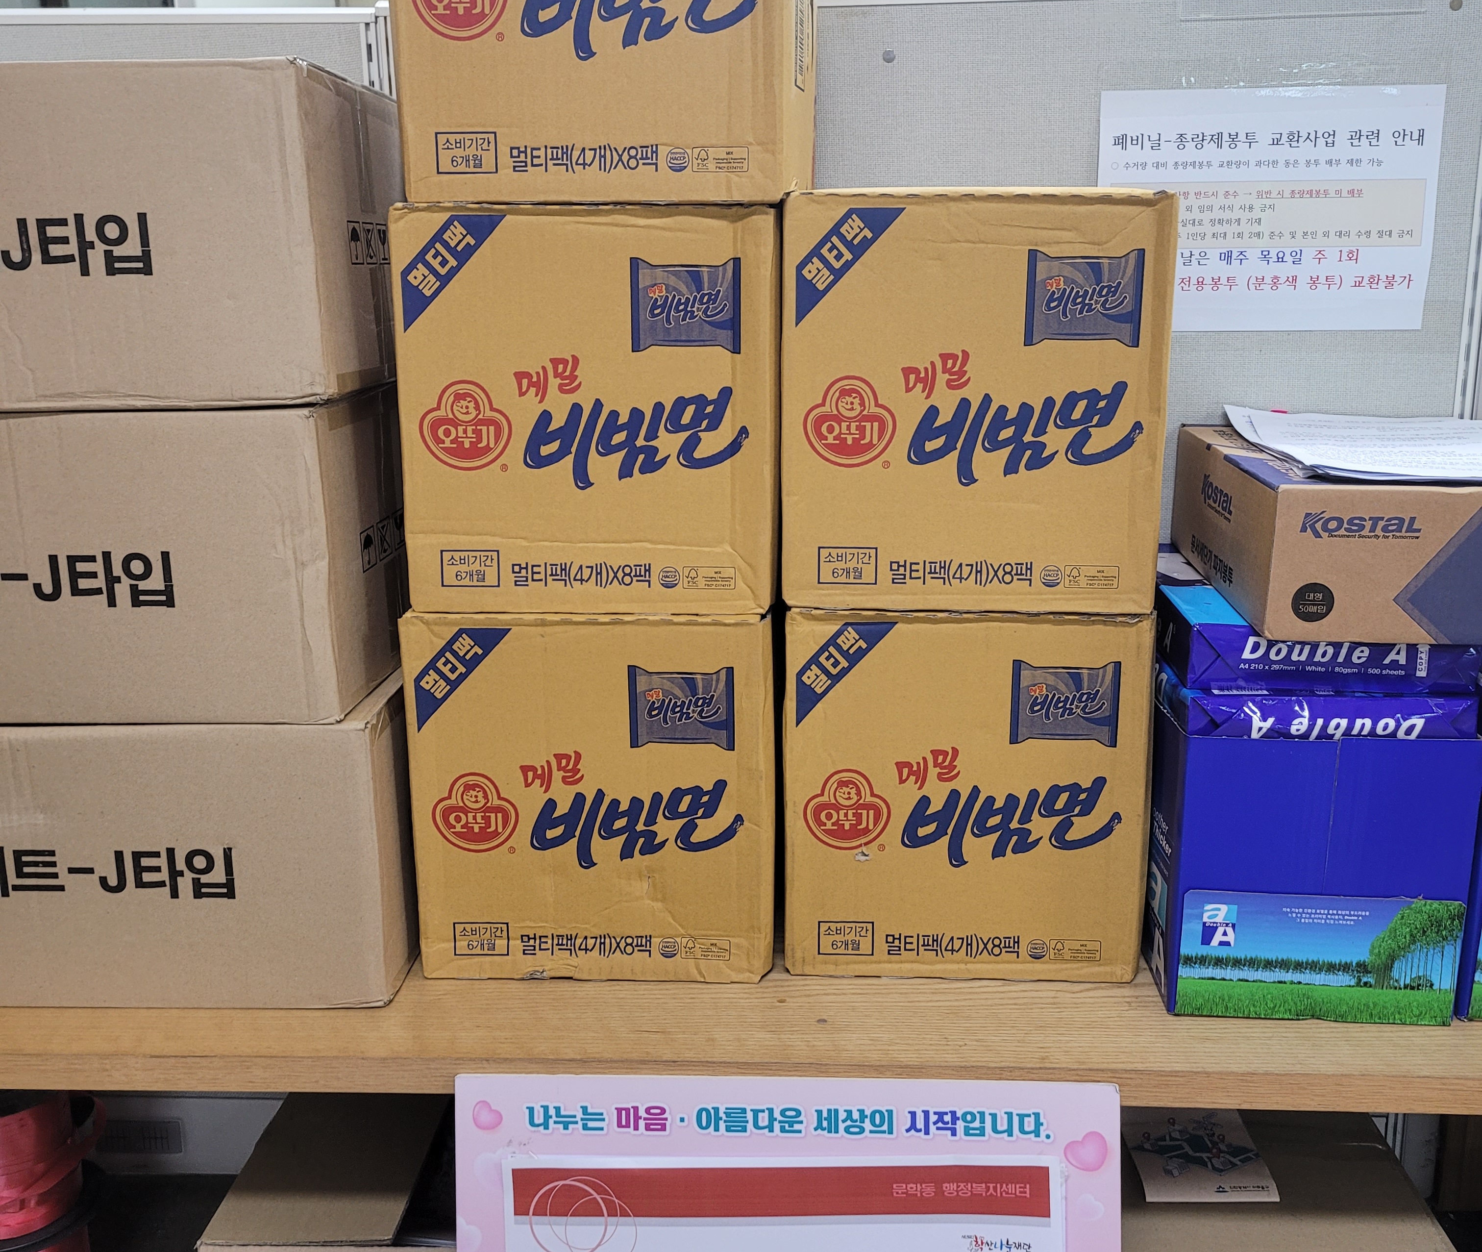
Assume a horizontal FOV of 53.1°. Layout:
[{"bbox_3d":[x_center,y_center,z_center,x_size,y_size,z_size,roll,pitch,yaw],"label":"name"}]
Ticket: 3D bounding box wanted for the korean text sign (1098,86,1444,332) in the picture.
[{"bbox_3d":[0.470,-0.372,1.334,0.297,0.210,0.005,0,14,4],"label":"korean text sign"}]

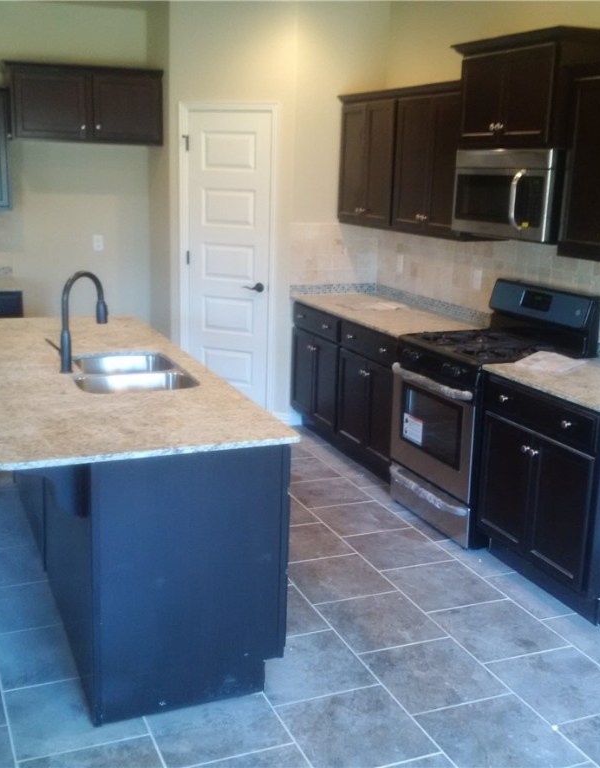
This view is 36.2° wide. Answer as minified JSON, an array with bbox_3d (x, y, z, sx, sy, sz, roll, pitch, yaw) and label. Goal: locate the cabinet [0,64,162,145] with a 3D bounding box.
[{"bbox_3d":[-1.494,-1.886,6.241,1.033,0.470,0.622,-4,15,-22],"label":"cabinet"}]

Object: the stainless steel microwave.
[{"bbox_3d":[1.115,-0.925,4.459,0.395,0.404,0.763,-4,14,-22],"label":"stainless steel microwave"}]

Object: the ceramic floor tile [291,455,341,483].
[{"bbox_3d":[-0.012,0.513,5.437,0.405,0.010,0.405,-4,14,-22],"label":"ceramic floor tile"}]

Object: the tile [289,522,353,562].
[{"bbox_3d":[0.004,0.760,4.358,0.402,0.010,0.402,-4,15,-22],"label":"tile"}]

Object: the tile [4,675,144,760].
[{"bbox_3d":[-0.734,1.073,2.983,0.405,0.010,0.405,-4,14,-22],"label":"tile"}]

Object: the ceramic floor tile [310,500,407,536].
[{"bbox_3d":[0.302,0.691,4.680,0.402,0.010,0.402,-4,15,-22],"label":"ceramic floor tile"}]

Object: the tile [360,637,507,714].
[{"bbox_3d":[0.474,1.038,3.275,0.405,0.010,0.405,-4,14,-22],"label":"tile"}]

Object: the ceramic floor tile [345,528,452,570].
[{"bbox_3d":[0.461,0.786,4.339,0.405,0.010,0.405,-4,14,-22],"label":"ceramic floor tile"}]

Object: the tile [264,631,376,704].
[{"bbox_3d":[0.018,1.018,3.303,0.405,0.010,0.405,-4,14,-22],"label":"tile"}]

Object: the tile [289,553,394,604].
[{"bbox_3d":[0.159,0.856,4.007,0.405,0.010,0.405,-4,14,-22],"label":"tile"}]

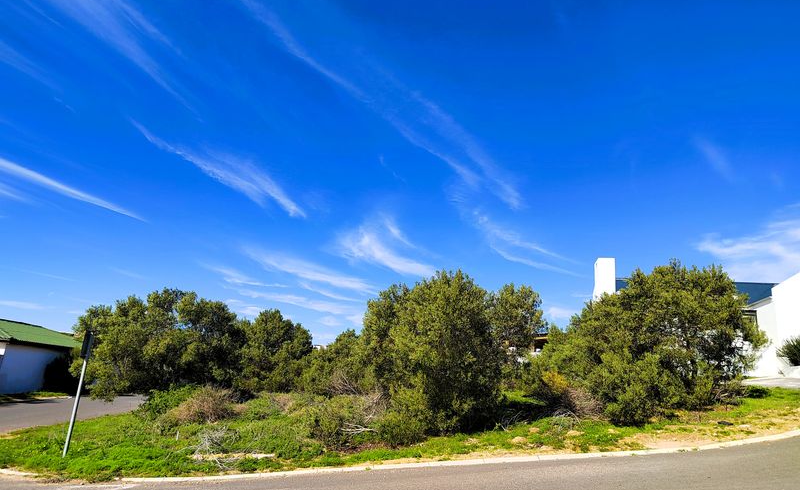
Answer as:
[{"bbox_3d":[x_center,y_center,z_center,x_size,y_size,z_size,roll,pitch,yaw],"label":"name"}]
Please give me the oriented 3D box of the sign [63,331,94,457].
[{"bbox_3d":[-6.061,2.775,9.976,0.130,2.280,0.420,9,-15,-19],"label":"sign"}]

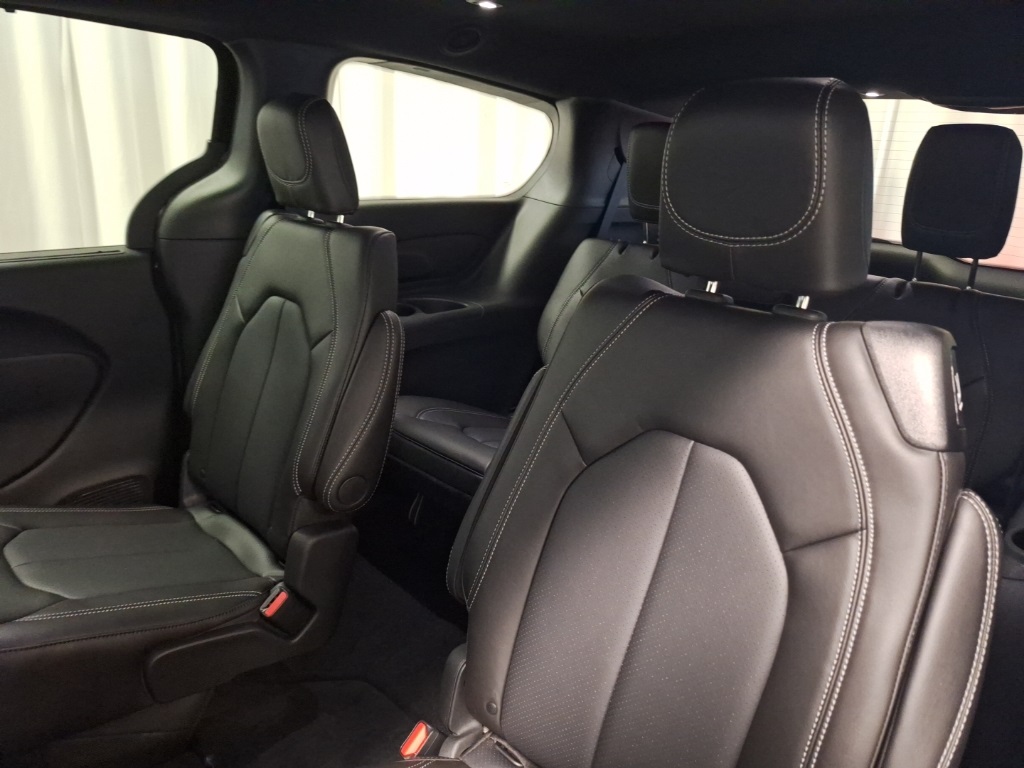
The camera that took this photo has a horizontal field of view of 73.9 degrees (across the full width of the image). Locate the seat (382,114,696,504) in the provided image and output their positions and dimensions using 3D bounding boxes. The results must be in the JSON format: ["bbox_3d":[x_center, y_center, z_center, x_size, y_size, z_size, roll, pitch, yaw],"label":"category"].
[{"bbox_3d":[0.202,-0.195,1.790,0.500,0.970,1.000,19,25,39],"label":"seat"}]

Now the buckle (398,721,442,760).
[{"bbox_3d":[-0.111,0.483,0.908,0.027,0.066,0.050,19,63,39],"label":"buckle"}]

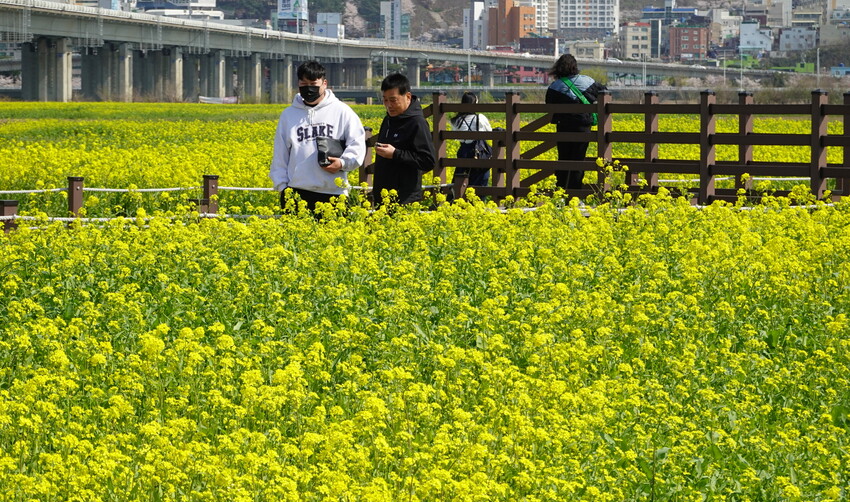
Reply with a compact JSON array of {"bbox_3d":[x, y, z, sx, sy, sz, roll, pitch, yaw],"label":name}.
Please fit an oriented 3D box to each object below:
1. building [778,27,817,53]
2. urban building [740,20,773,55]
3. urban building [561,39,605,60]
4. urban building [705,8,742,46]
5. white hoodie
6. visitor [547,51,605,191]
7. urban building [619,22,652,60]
[{"bbox_3d":[128.193,-72.688,1095.000,12.500,8.800,9.500,0,3,8],"label":"building"},{"bbox_3d":[113.758,-73.444,1095.000,11.000,11.000,9.500,0,3,9],"label":"urban building"},{"bbox_3d":[51.062,-64.188,1020.000,12.000,7.000,9.500,0,3,-2],"label":"urban building"},{"bbox_3d":[107.520,-79.969,1140.000,10.500,13.300,9.500,0,3,-10],"label":"urban building"},{"bbox_3d":[-0.685,-0.705,20.500,0.600,0.680,0.360,0,3,10],"label":"white hoodie"},{"bbox_3d":[1.548,-1.238,33.000,0.560,1.600,0.420,0,3,8],"label":"visitor"},{"bbox_3d":[72.675,-72.330,1100.000,9.000,13.000,10.000,0,3,-10],"label":"urban building"}]

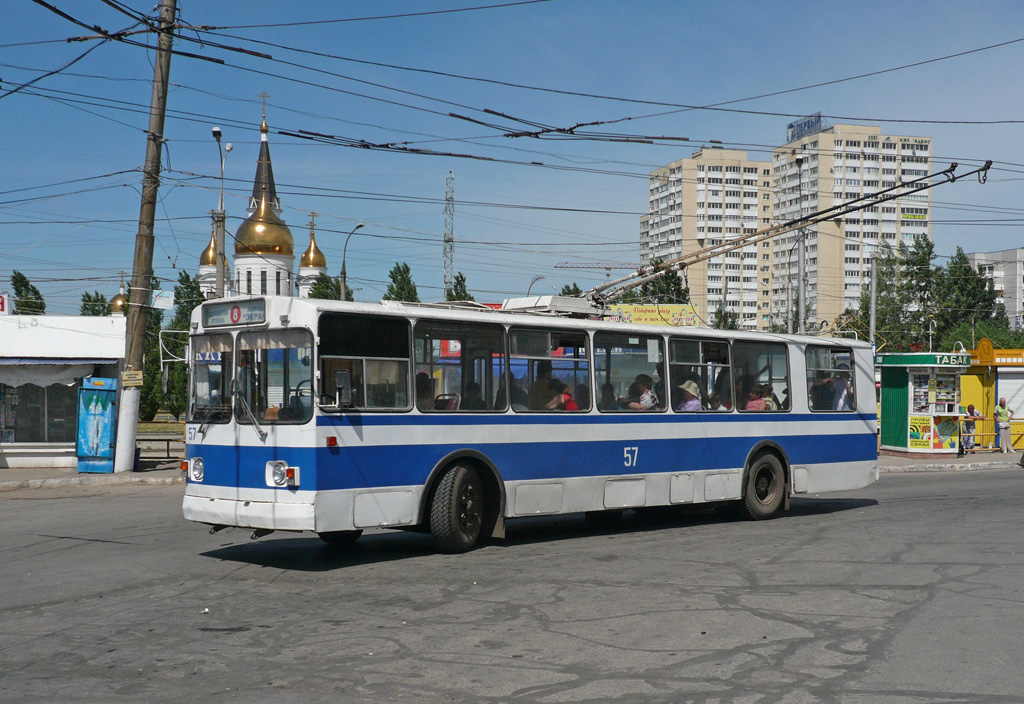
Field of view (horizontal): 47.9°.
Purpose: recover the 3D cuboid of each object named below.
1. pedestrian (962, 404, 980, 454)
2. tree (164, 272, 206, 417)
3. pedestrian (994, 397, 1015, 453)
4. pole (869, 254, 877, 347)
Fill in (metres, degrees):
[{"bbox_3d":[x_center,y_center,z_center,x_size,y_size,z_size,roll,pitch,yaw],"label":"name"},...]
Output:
[{"bbox_3d":[13.650,2.310,34.300,0.520,1.470,0.500,1,-1,-9],"label":"pedestrian"},{"bbox_3d":[-16.500,-0.350,58.000,2.300,7.500,2.300,0,-1,0],"label":"tree"},{"bbox_3d":[14.800,2.210,34.600,0.580,1.660,0.400,1,-1,-13],"label":"pedestrian"},{"bbox_3d":[18.100,-0.500,58.000,0.280,8.500,0.280,0,-1,0],"label":"pole"}]

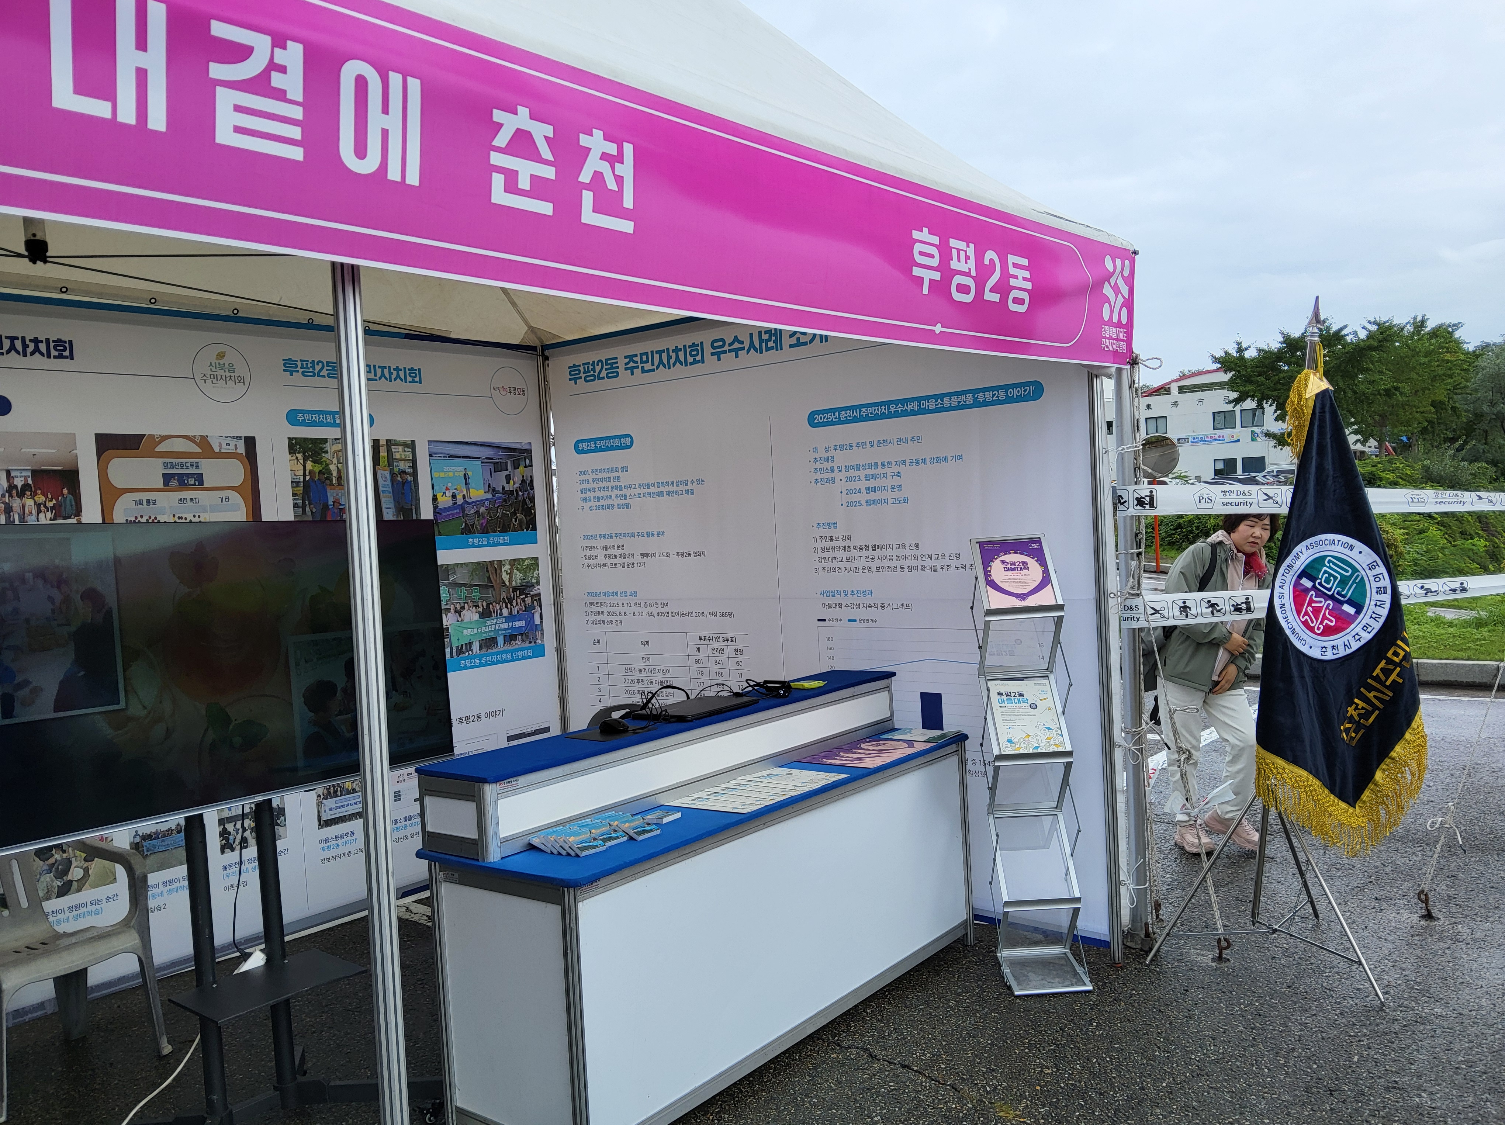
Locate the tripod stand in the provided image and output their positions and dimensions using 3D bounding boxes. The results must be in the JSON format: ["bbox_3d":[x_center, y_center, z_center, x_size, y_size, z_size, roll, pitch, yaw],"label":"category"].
[{"bbox_3d":[1.690,1.013,3.910,0.684,0.700,0.743,-3,2,12],"label":"tripod stand"}]

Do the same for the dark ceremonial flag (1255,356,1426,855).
[{"bbox_3d":[1.982,0.144,3.800,0.520,1.640,0.320,-2,2,18],"label":"dark ceremonial flag"}]

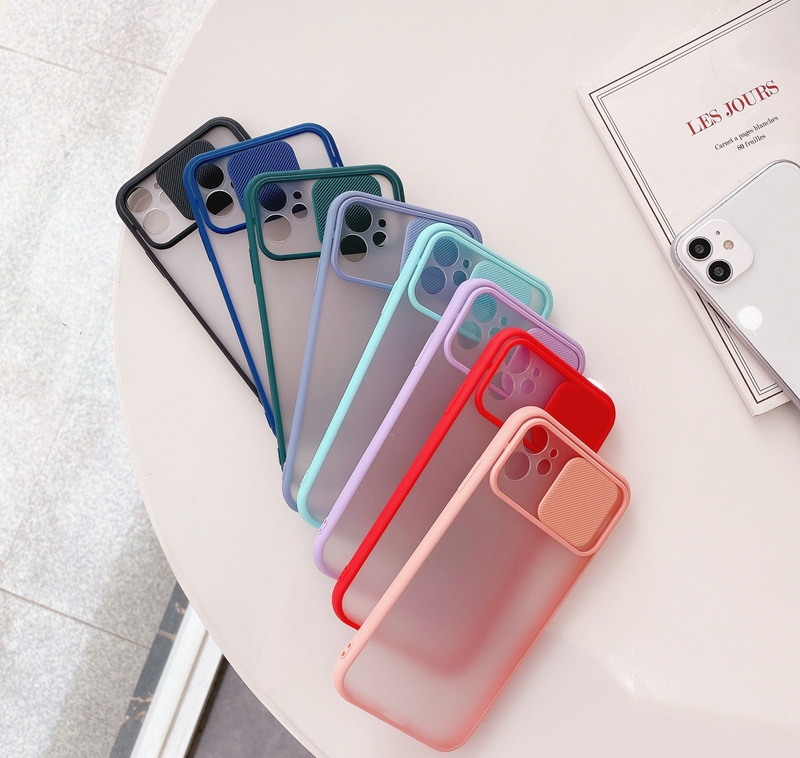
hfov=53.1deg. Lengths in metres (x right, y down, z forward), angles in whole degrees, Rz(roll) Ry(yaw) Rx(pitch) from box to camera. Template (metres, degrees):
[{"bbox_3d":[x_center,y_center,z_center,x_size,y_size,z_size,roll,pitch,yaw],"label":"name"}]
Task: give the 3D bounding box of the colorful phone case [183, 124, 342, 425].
[{"bbox_3d":[-0.048,-0.050,0.402,0.080,0.012,0.155,-20,85,-11],"label":"colorful phone case"}]

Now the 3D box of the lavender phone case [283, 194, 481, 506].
[{"bbox_3d":[-0.007,-0.009,0.387,0.080,0.012,0.155,10,86,-17],"label":"lavender phone case"}]

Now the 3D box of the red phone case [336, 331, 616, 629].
[{"bbox_3d":[0.038,0.058,0.374,0.080,0.012,0.155,34,85,-22],"label":"red phone case"}]

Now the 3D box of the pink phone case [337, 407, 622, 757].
[{"bbox_3d":[0.041,0.093,0.368,0.080,0.012,0.155,38,84,-23],"label":"pink phone case"}]

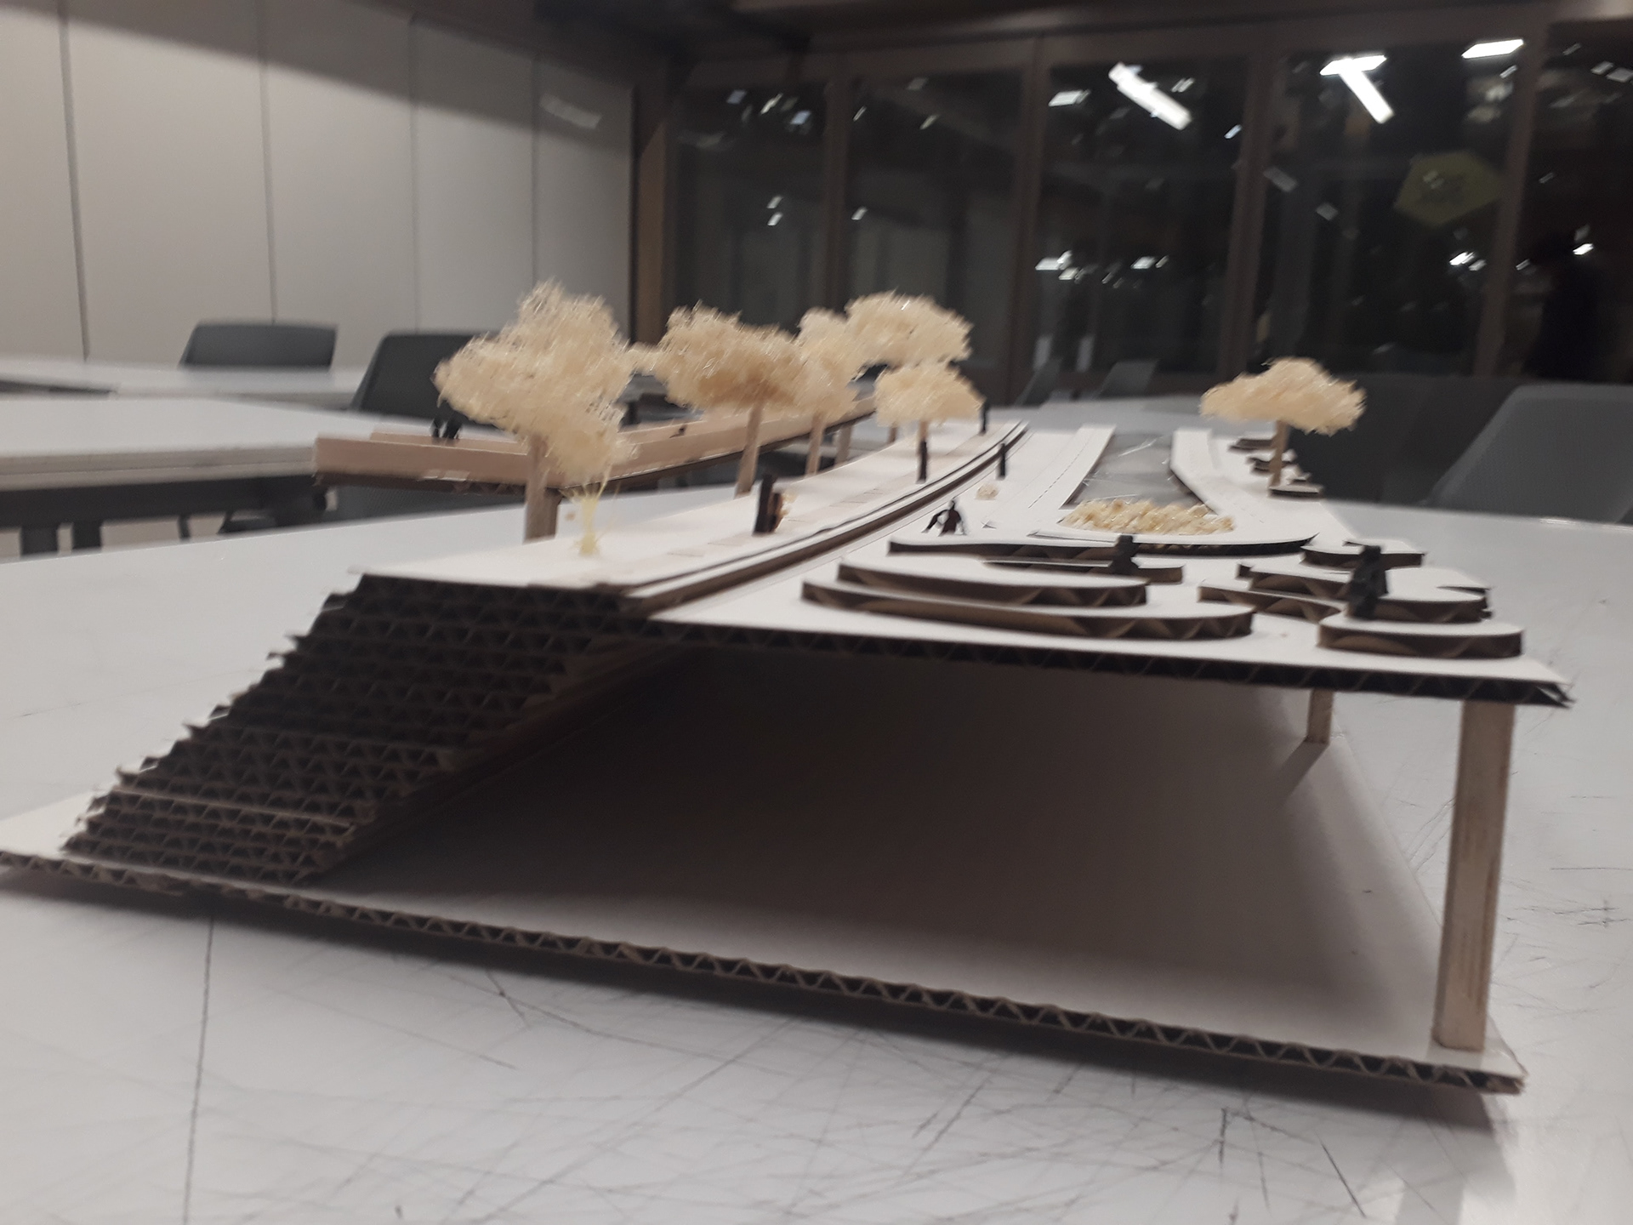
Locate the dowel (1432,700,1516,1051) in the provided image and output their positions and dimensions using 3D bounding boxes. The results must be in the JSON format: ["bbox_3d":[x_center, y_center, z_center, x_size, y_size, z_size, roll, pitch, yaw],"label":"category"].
[{"bbox_3d":[0.097,0.038,0.188,0.006,0.054,0.006,1,11,8],"label":"dowel"}]

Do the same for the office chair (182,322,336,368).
[{"bbox_3d":[-1.417,-0.272,2.995,0.540,0.815,0.500,10,14,30],"label":"office chair"}]

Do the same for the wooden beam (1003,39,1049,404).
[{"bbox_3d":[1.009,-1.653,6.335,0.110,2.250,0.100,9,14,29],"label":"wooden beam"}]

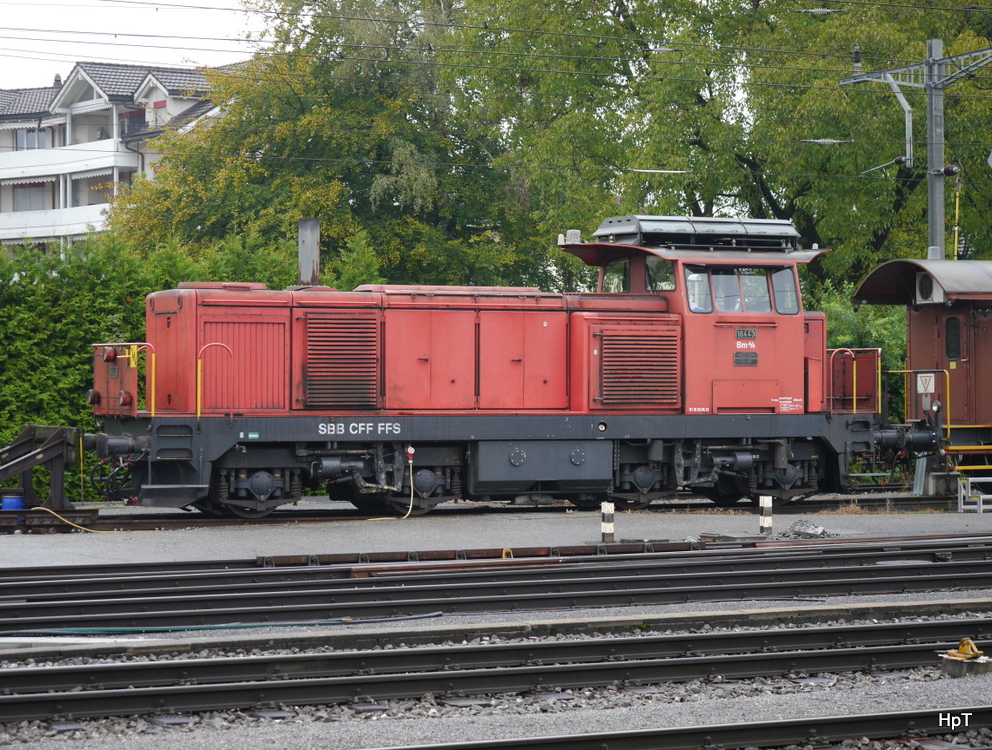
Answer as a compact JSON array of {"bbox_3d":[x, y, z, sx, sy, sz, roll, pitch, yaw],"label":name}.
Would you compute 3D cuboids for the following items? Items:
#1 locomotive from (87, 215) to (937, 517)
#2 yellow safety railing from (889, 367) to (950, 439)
[{"bbox_3d":[0.072,-0.189,41.654,12.800,4.350,3.000,0,0,-25],"label":"locomotive"},{"bbox_3d":[6.630,0.458,44.713,0.100,1.120,1.920,0,0,-25],"label":"yellow safety railing"}]

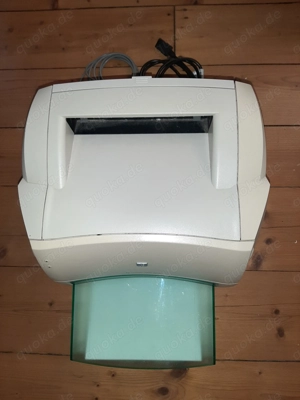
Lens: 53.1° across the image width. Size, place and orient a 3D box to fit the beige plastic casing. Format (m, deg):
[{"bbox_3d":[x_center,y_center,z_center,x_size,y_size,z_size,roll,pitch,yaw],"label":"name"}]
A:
[{"bbox_3d":[-0.008,-0.006,0.525,0.415,0.240,0.345,0,88,3],"label":"beige plastic casing"}]

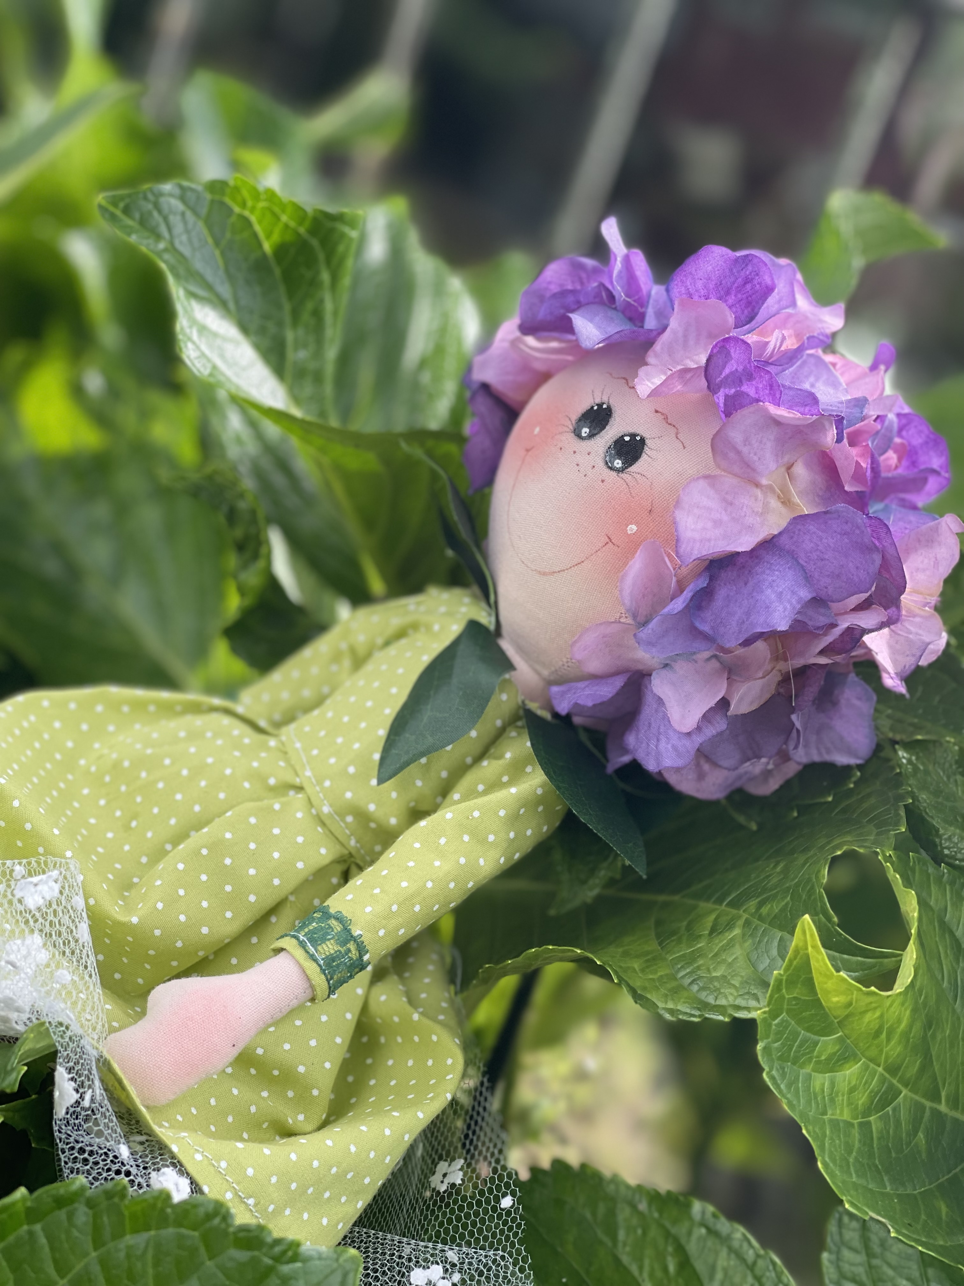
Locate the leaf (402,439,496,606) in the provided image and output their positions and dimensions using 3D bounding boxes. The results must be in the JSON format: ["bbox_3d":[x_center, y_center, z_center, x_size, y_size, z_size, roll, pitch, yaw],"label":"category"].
[{"bbox_3d":[-0.009,-0.030,0.622,0.021,0.013,0.047,-18,79,-40],"label":"leaf"}]

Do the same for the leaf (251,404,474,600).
[{"bbox_3d":[-0.033,-0.040,0.672,0.058,0.054,0.035,-12,9,-3],"label":"leaf"}]

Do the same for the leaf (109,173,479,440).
[{"bbox_3d":[-0.054,-0.093,0.660,0.098,0.060,0.045,11,6,-9],"label":"leaf"}]

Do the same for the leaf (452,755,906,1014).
[{"bbox_3d":[0.051,0.063,0.615,0.114,0.036,0.078,-1,44,-7],"label":"leaf"}]

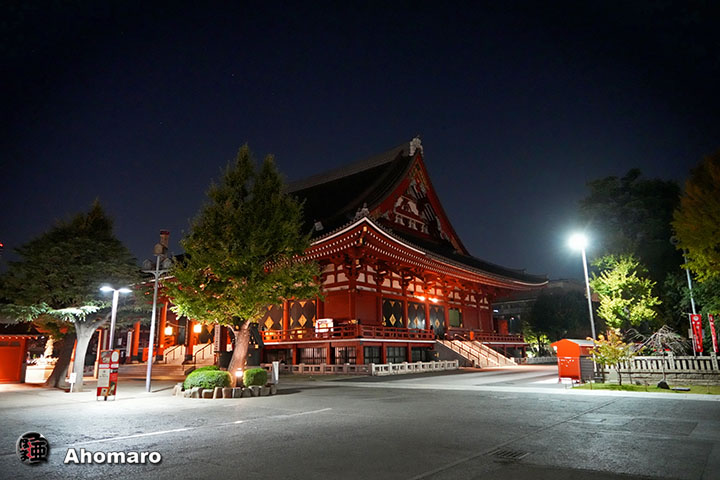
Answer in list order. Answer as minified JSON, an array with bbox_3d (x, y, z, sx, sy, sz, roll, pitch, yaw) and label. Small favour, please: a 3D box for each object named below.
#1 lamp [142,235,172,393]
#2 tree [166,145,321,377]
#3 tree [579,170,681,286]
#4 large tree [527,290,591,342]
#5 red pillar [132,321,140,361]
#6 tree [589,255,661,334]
[{"bbox_3d":[-10.768,3.918,25.207,1.600,7.768,0.700,-2,-14,3],"label":"lamp"},{"bbox_3d":[-6.109,1.087,25.439,8.000,13.229,7.700,2,-14,-13],"label":"tree"},{"bbox_3d":[25.733,2.320,44.660,9.600,18.829,9.200,-9,-16,29],"label":"tree"},{"bbox_3d":[32.247,13.757,77.553,10.300,11.832,9.500,-6,-15,21],"label":"large tree"},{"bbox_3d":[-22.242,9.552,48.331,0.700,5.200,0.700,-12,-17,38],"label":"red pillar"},{"bbox_3d":[17.391,4.844,31.234,4.700,7.888,4.500,-8,-15,28],"label":"tree"}]

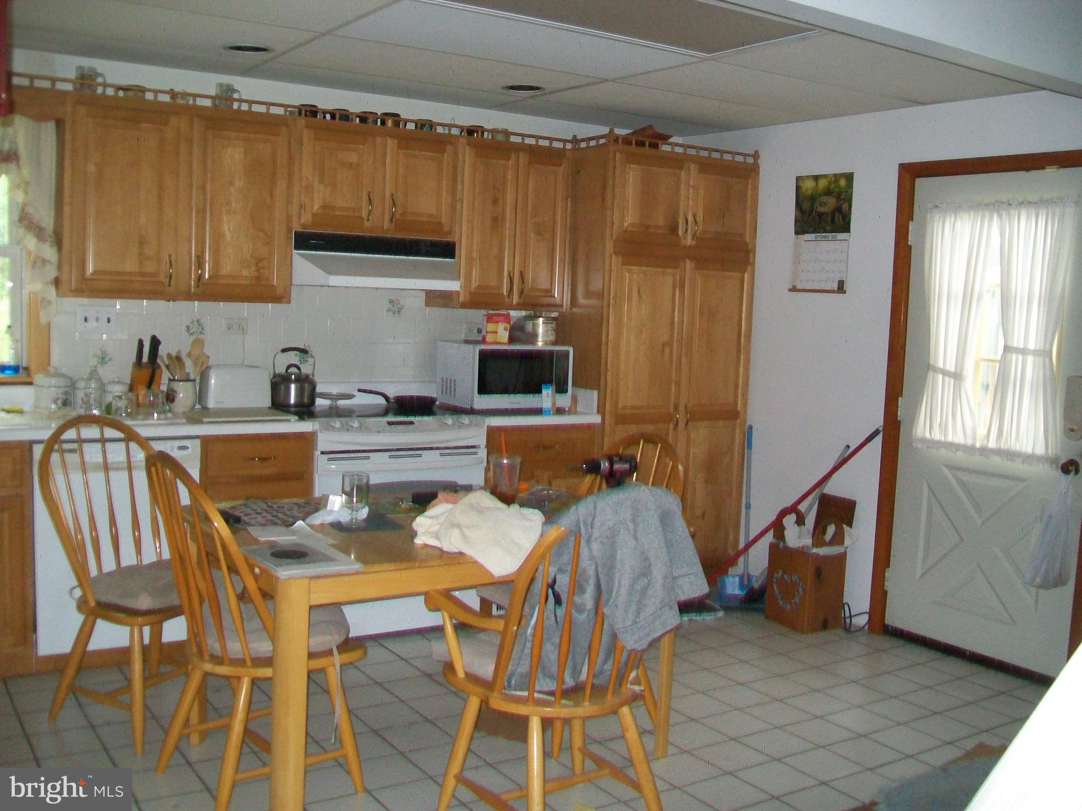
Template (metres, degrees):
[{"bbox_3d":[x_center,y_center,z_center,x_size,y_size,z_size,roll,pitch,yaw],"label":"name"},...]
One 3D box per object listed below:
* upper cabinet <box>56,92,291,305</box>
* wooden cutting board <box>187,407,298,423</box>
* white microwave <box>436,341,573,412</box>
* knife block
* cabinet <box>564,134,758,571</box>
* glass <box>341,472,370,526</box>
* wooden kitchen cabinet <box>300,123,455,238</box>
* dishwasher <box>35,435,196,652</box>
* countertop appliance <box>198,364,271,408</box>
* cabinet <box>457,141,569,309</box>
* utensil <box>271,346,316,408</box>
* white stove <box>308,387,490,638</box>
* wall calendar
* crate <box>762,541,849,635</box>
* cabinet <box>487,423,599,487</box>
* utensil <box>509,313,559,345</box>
[{"bbox_3d":[-1.481,-0.802,4.261,0.915,0.768,0.325,-1,7,-32],"label":"upper cabinet"},{"bbox_3d":[-1.215,0.039,4.260,0.390,0.018,0.400,-1,7,-32],"label":"wooden cutting board"},{"bbox_3d":[-0.173,-0.135,4.998,0.520,0.300,0.360,-1,7,-32],"label":"white microwave"},{"bbox_3d":[-1.569,-0.077,4.220,0.107,0.190,0.150,-1,6,-33],"label":"knife block"},{"bbox_3d":[0.501,-0.174,5.364,0.917,2.157,0.636,-1,6,-33],"label":"cabinet"},{"bbox_3d":[-0.566,0.283,3.228,0.083,0.155,0.083,-1,7,-32],"label":"glass"},{"bbox_3d":[-0.758,-0.965,4.628,0.780,0.463,0.333,-1,6,-33],"label":"wooden kitchen cabinet"},{"bbox_3d":[-1.677,0.479,4.095,0.600,0.800,0.600,-1,7,-32],"label":"dishwasher"},{"bbox_3d":[-1.276,-0.079,4.425,0.269,0.178,0.160,-1,6,-33],"label":"countertop appliance"},{"bbox_3d":[-0.190,-0.834,5.016,0.598,0.762,0.333,-1,6,-33],"label":"cabinet"},{"bbox_3d":[-1.073,-0.123,4.618,0.205,0.260,0.215,2,6,0],"label":"utensil"},{"bbox_3d":[-0.715,0.456,4.600,0.775,0.960,0.670,-1,6,-33],"label":"white stove"},{"bbox_3d":[1.293,-0.796,4.933,0.018,0.553,0.350,-1,6,-33],"label":"wall calendar"},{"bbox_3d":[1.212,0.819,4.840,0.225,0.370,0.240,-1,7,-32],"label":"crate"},{"bbox_3d":[-0.156,0.472,5.081,0.595,0.840,0.610,-1,7,-32],"label":"cabinet"},{"bbox_3d":[-0.029,-0.364,5.041,0.200,0.150,0.190,2,5,0],"label":"utensil"}]

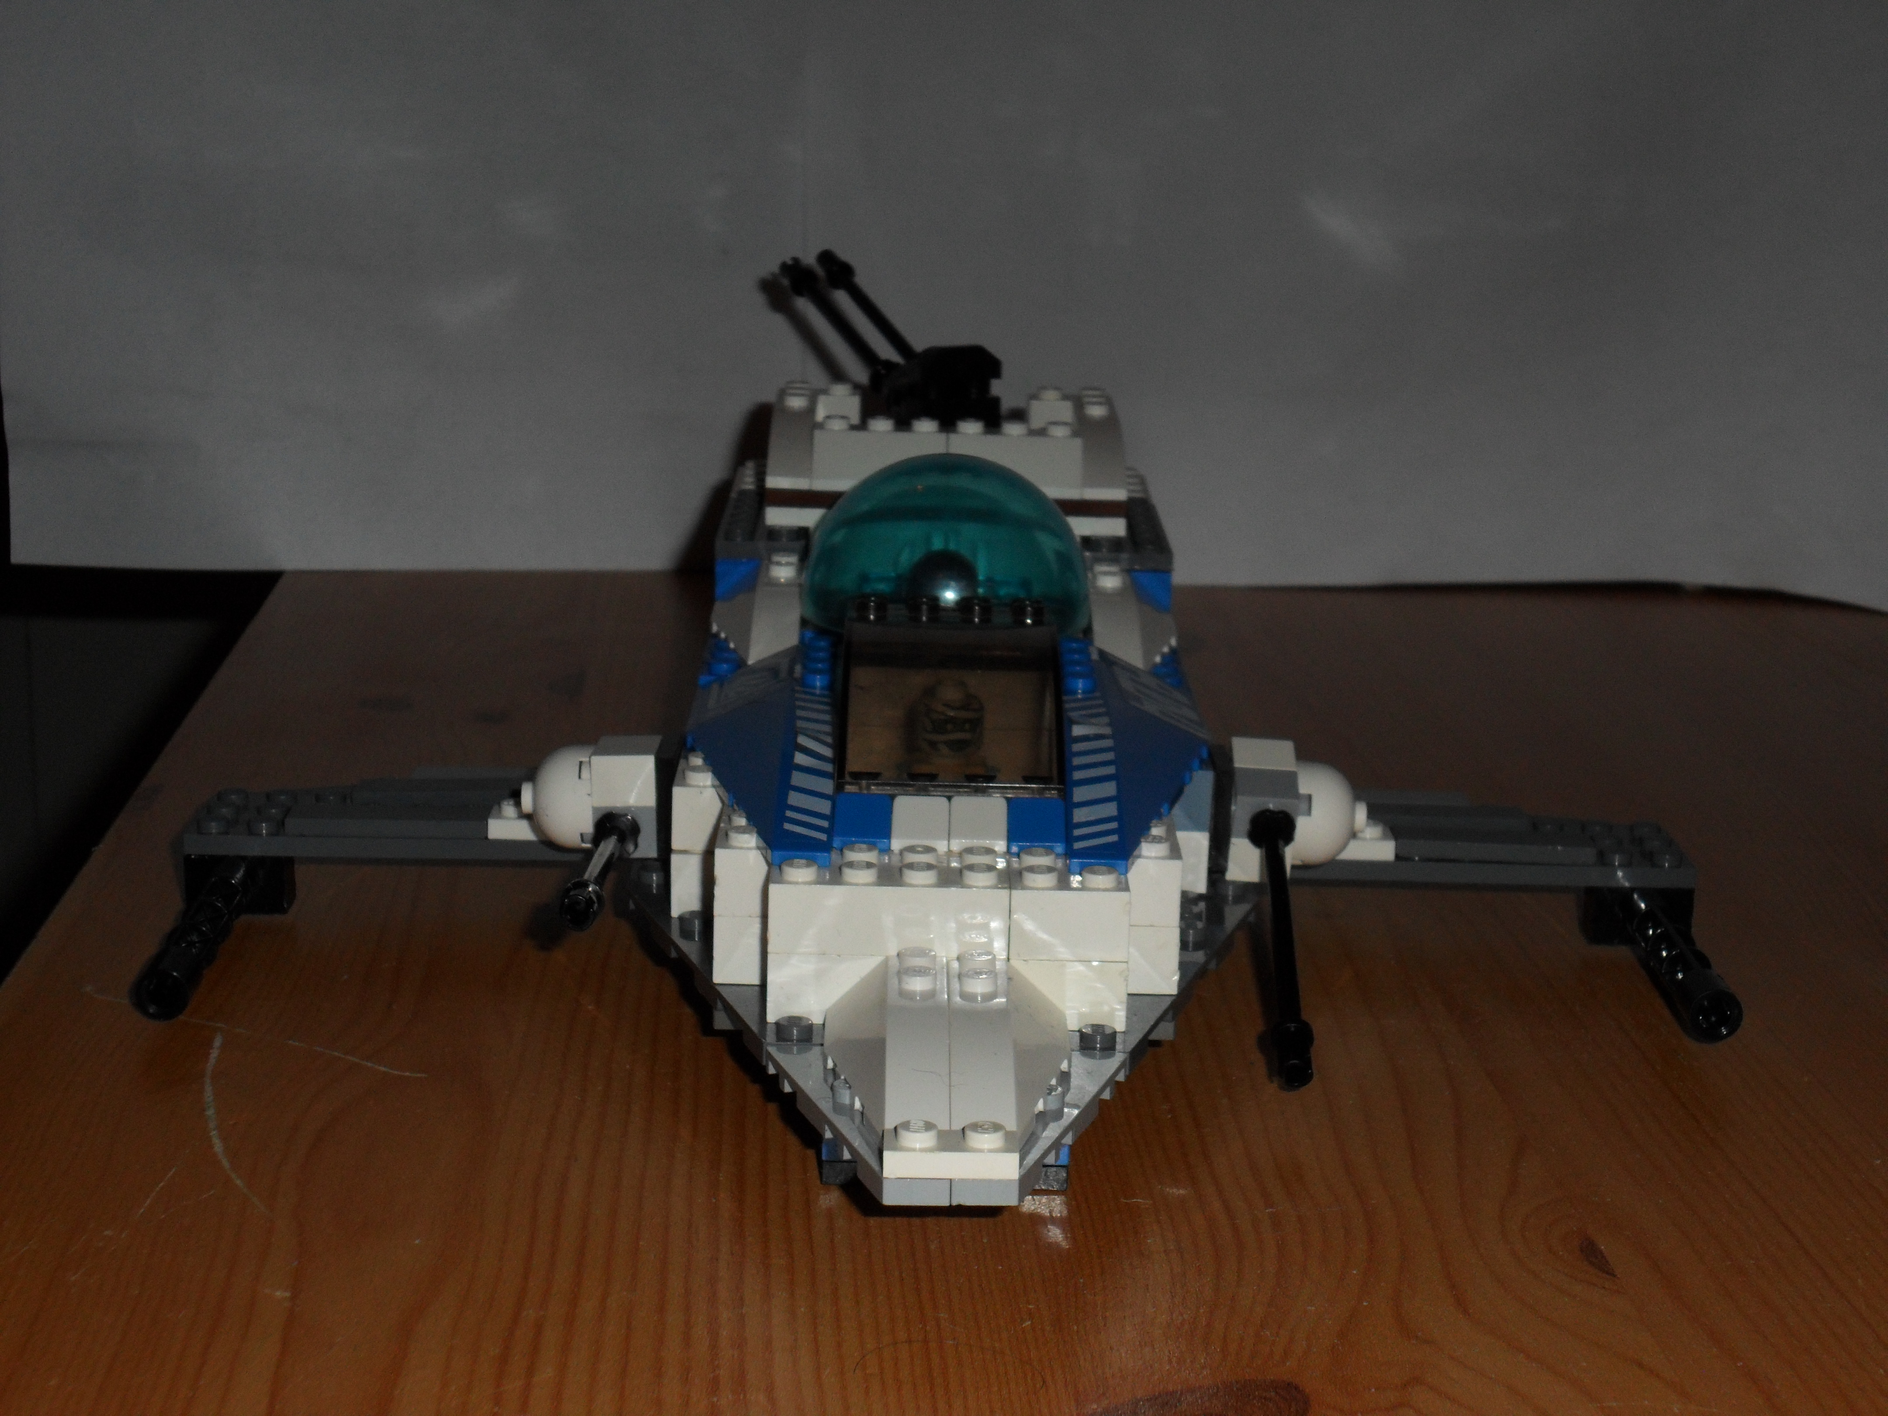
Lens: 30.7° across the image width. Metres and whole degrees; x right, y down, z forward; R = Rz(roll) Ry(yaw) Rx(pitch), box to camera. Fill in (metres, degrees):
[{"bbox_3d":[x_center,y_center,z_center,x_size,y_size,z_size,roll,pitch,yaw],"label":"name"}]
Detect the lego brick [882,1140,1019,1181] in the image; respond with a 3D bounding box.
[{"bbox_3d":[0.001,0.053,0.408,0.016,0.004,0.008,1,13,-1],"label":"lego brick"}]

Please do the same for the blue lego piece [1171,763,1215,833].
[{"bbox_3d":[0.036,0.013,0.526,0.008,0.011,0.015,1,13,-1],"label":"blue lego piece"}]

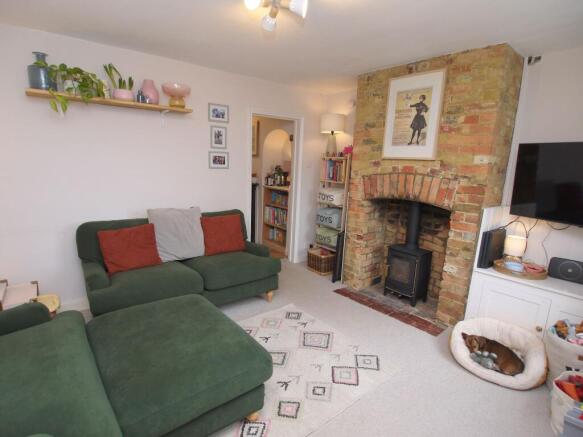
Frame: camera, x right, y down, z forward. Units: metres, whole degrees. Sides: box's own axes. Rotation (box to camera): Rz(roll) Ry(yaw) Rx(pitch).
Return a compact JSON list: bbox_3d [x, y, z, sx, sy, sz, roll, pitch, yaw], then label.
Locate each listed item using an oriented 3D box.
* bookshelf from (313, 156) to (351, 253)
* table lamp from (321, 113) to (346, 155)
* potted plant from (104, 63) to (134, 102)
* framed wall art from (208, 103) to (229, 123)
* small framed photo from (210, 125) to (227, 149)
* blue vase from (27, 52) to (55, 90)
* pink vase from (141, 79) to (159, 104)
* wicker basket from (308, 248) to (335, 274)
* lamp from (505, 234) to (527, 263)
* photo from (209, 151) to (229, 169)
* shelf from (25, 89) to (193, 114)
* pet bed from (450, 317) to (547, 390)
[{"bbox_3d":[0.592,-0.068,3.988,0.298,1.512,0.440,-7,14,-40],"label":"bookshelf"},{"bbox_3d":[0.522,-1.045,3.881,0.298,0.540,0.298,2,11,0],"label":"table lamp"},{"bbox_3d":[-1.418,-1.100,2.501,0.220,0.260,0.170,-7,14,-40],"label":"potted plant"},{"bbox_3d":[-0.747,-1.087,3.136,0.223,0.175,0.020,-8,15,-39],"label":"framed wall art"},{"bbox_3d":[-0.759,-0.844,3.180,0.177,0.223,0.020,-8,15,-39],"label":"small framed photo"},{"bbox_3d":[-1.799,-1.044,2.191,0.163,0.253,0.163,-7,14,-40],"label":"blue vase"},{"bbox_3d":[-1.218,-1.082,2.612,0.140,0.210,0.140,-8,15,-39],"label":"pink vase"},{"bbox_3d":[0.378,0.567,4.044,0.277,0.230,0.376,-7,14,-40],"label":"wicker basket"},{"bbox_3d":[2.003,0.292,2.724,0.155,0.290,0.155,-9,15,-41],"label":"lamp"},{"bbox_3d":[-0.764,-0.617,3.227,0.227,0.176,0.020,-8,15,-39],"label":"photo"},{"bbox_3d":[-1.444,-0.953,2.540,1.186,0.031,0.199,-7,14,-40],"label":"shelf"},{"bbox_3d":[1.522,0.961,2.233,0.670,0.200,0.600,-9,15,-41],"label":"pet bed"}]

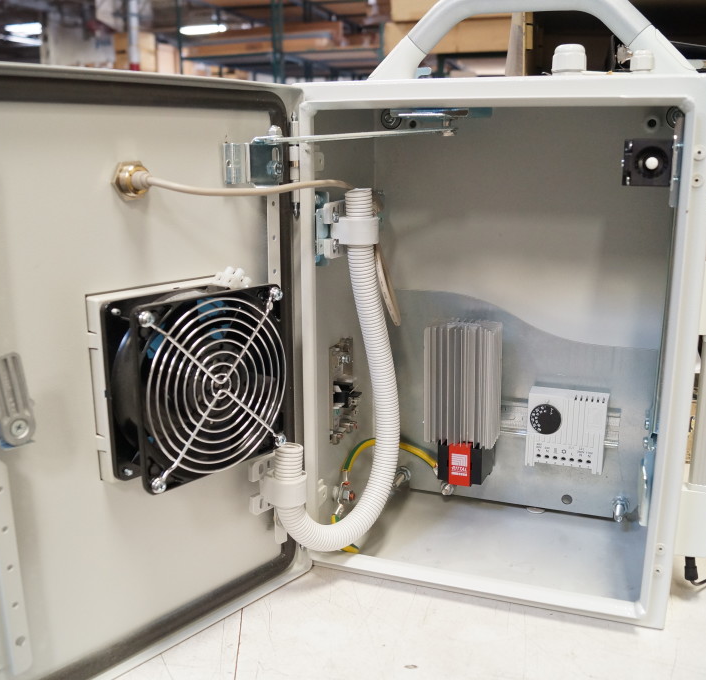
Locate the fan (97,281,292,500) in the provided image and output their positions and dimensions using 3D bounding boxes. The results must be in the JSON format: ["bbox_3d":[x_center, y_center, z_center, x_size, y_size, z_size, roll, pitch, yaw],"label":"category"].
[{"bbox_3d":[-0.102,0.026,0.510,0.038,0.119,0.119,11,18,40],"label":"fan"}]

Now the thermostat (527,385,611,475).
[{"bbox_3d":[0.205,0.086,0.734,0.071,0.071,0.034,5,14,20],"label":"thermostat"}]

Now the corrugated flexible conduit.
[{"bbox_3d":[-0.004,0.024,0.624,0.041,0.288,0.155,10,17,36],"label":"corrugated flexible conduit"}]

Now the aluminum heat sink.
[{"bbox_3d":[0.108,0.039,0.729,0.067,0.110,0.055,5,14,20],"label":"aluminum heat sink"}]

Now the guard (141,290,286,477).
[{"bbox_3d":[-0.085,0.030,0.495,0.009,0.116,0.116,11,18,40],"label":"guard"}]

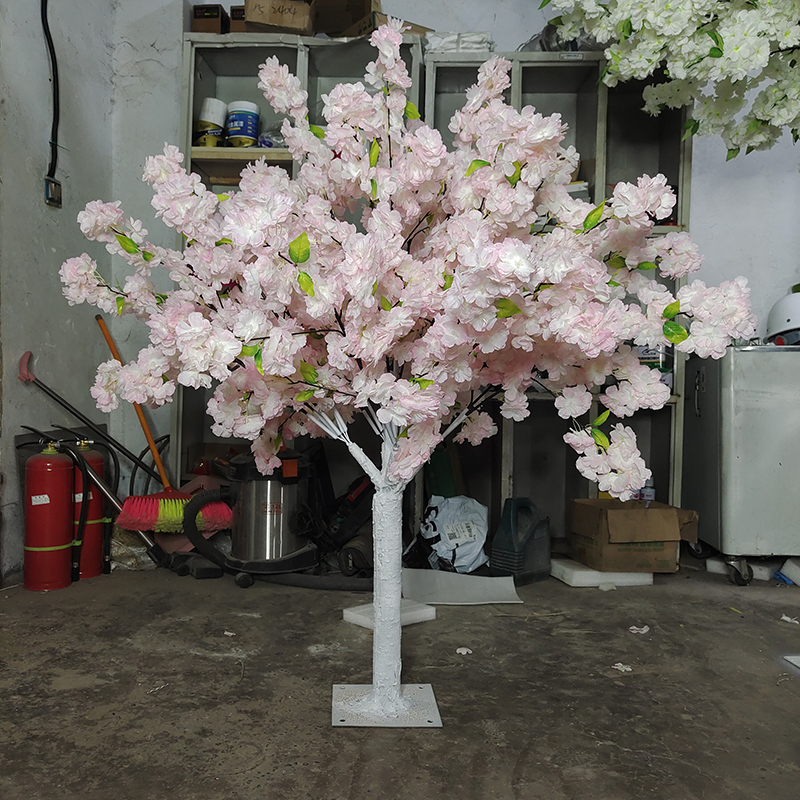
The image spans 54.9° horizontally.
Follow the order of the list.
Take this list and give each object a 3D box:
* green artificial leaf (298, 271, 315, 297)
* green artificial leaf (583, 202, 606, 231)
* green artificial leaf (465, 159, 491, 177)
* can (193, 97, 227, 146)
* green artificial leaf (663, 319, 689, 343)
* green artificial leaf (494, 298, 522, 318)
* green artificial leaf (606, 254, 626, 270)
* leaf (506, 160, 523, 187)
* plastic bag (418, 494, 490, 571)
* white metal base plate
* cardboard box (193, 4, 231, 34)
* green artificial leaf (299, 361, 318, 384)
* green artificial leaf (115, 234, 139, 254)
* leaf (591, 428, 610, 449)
[{"bbox_3d":[-0.176,-0.220,1.460,0.032,0.058,0.020,-28,0,-17],"label":"green artificial leaf"},{"bbox_3d":[0.361,-0.343,1.430,0.032,0.070,0.015,37,12,14],"label":"green artificial leaf"},{"bbox_3d":[0.161,-0.482,1.600,0.053,0.037,0.035,1,1,0],"label":"green artificial leaf"},{"bbox_3d":[-0.751,-1.082,3.030,0.120,0.190,0.120,6,1,0],"label":"can"},{"bbox_3d":[0.562,-0.140,1.570,0.066,0.044,0.015,39,3,-22],"label":"green artificial leaf"},{"bbox_3d":[0.210,-0.178,1.500,0.058,0.042,0.020,9,0,2],"label":"green artificial leaf"},{"bbox_3d":[0.473,-0.301,1.680,0.060,0.034,0.015,-13,-11,31],"label":"green artificial leaf"},{"bbox_3d":[0.227,-0.449,1.530,0.036,0.060,0.015,13,0,8],"label":"leaf"},{"bbox_3d":[0.199,0.506,2.920,0.270,0.295,0.210,1,1,0],"label":"plastic bag"},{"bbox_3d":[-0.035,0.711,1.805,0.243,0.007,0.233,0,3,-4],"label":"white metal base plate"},{"bbox_3d":[-0.746,-1.460,3.068,0.110,0.128,0.200,1,1,0],"label":"cardboard box"},{"bbox_3d":[-0.189,-0.057,1.600,0.040,0.064,0.015,-38,0,-14],"label":"green artificial leaf"},{"bbox_3d":[-0.605,-0.344,1.700,0.066,0.032,0.015,40,-18,0],"label":"green artificial leaf"},{"bbox_3d":[0.423,0.083,1.630,0.036,0.064,0.015,-43,11,-3],"label":"leaf"}]

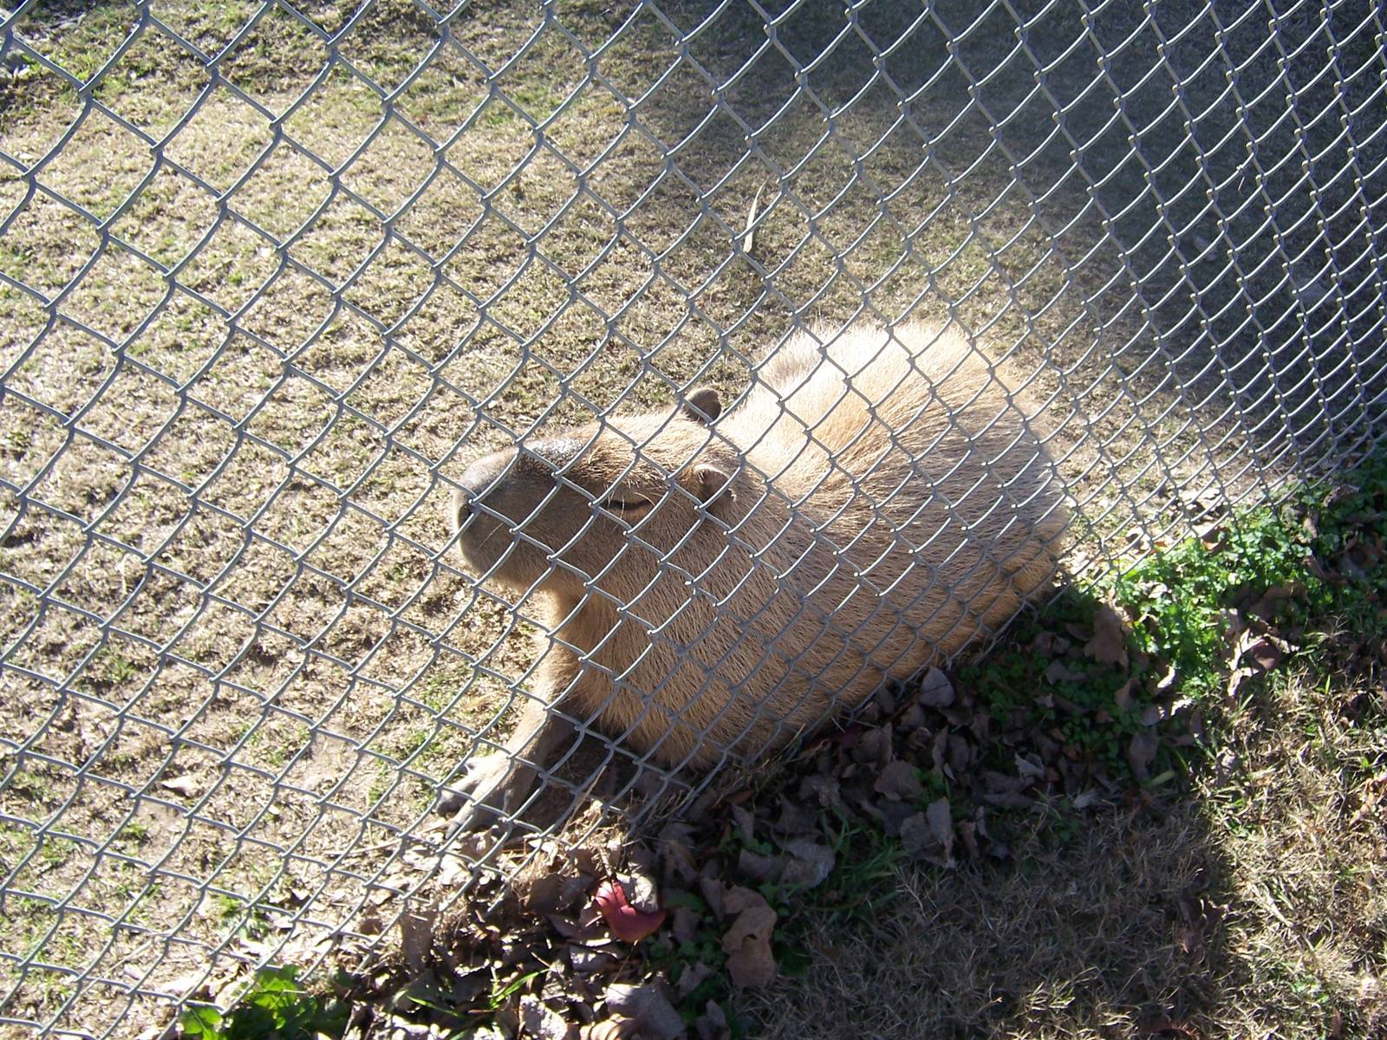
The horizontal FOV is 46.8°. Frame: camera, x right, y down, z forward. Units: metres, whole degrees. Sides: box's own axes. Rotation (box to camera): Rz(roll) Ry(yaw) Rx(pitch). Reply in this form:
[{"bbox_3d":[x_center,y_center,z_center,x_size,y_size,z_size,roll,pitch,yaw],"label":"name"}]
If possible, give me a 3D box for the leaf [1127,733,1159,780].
[{"bbox_3d":[0.472,0.249,1.686,0.026,0.020,0.058,15,39,11],"label":"leaf"}]

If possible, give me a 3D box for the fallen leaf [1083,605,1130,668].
[{"bbox_3d":[0.473,0.133,1.833,0.044,0.020,0.095,9,38,3],"label":"fallen leaf"}]

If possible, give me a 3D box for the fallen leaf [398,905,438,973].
[{"bbox_3d":[-0.252,0.384,1.469,0.036,0.020,0.064,-1,41,-10],"label":"fallen leaf"}]

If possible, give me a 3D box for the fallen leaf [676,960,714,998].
[{"bbox_3d":[0.002,0.422,1.476,0.021,0.018,0.035,26,42,24],"label":"fallen leaf"}]

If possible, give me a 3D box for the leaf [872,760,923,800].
[{"bbox_3d":[0.213,0.271,1.668,0.050,0.018,0.046,6,41,-2],"label":"leaf"}]

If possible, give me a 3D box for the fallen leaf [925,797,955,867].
[{"bbox_3d":[0.249,0.316,1.621,0.030,0.025,0.072,6,41,-2],"label":"fallen leaf"}]

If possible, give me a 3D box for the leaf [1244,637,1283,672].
[{"bbox_3d":[0.650,0.154,1.827,0.035,0.025,0.041,1,38,-7],"label":"leaf"}]

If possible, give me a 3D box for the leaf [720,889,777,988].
[{"bbox_3d":[0.052,0.396,1.513,0.049,0.022,0.103,4,38,-3],"label":"leaf"}]

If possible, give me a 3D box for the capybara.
[{"bbox_3d":[0.066,-0.018,1.740,0.800,0.350,0.360,-23,50,-31],"label":"capybara"}]

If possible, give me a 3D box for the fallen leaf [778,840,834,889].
[{"bbox_3d":[0.111,0.340,1.579,0.054,0.022,0.048,4,41,-5],"label":"fallen leaf"}]

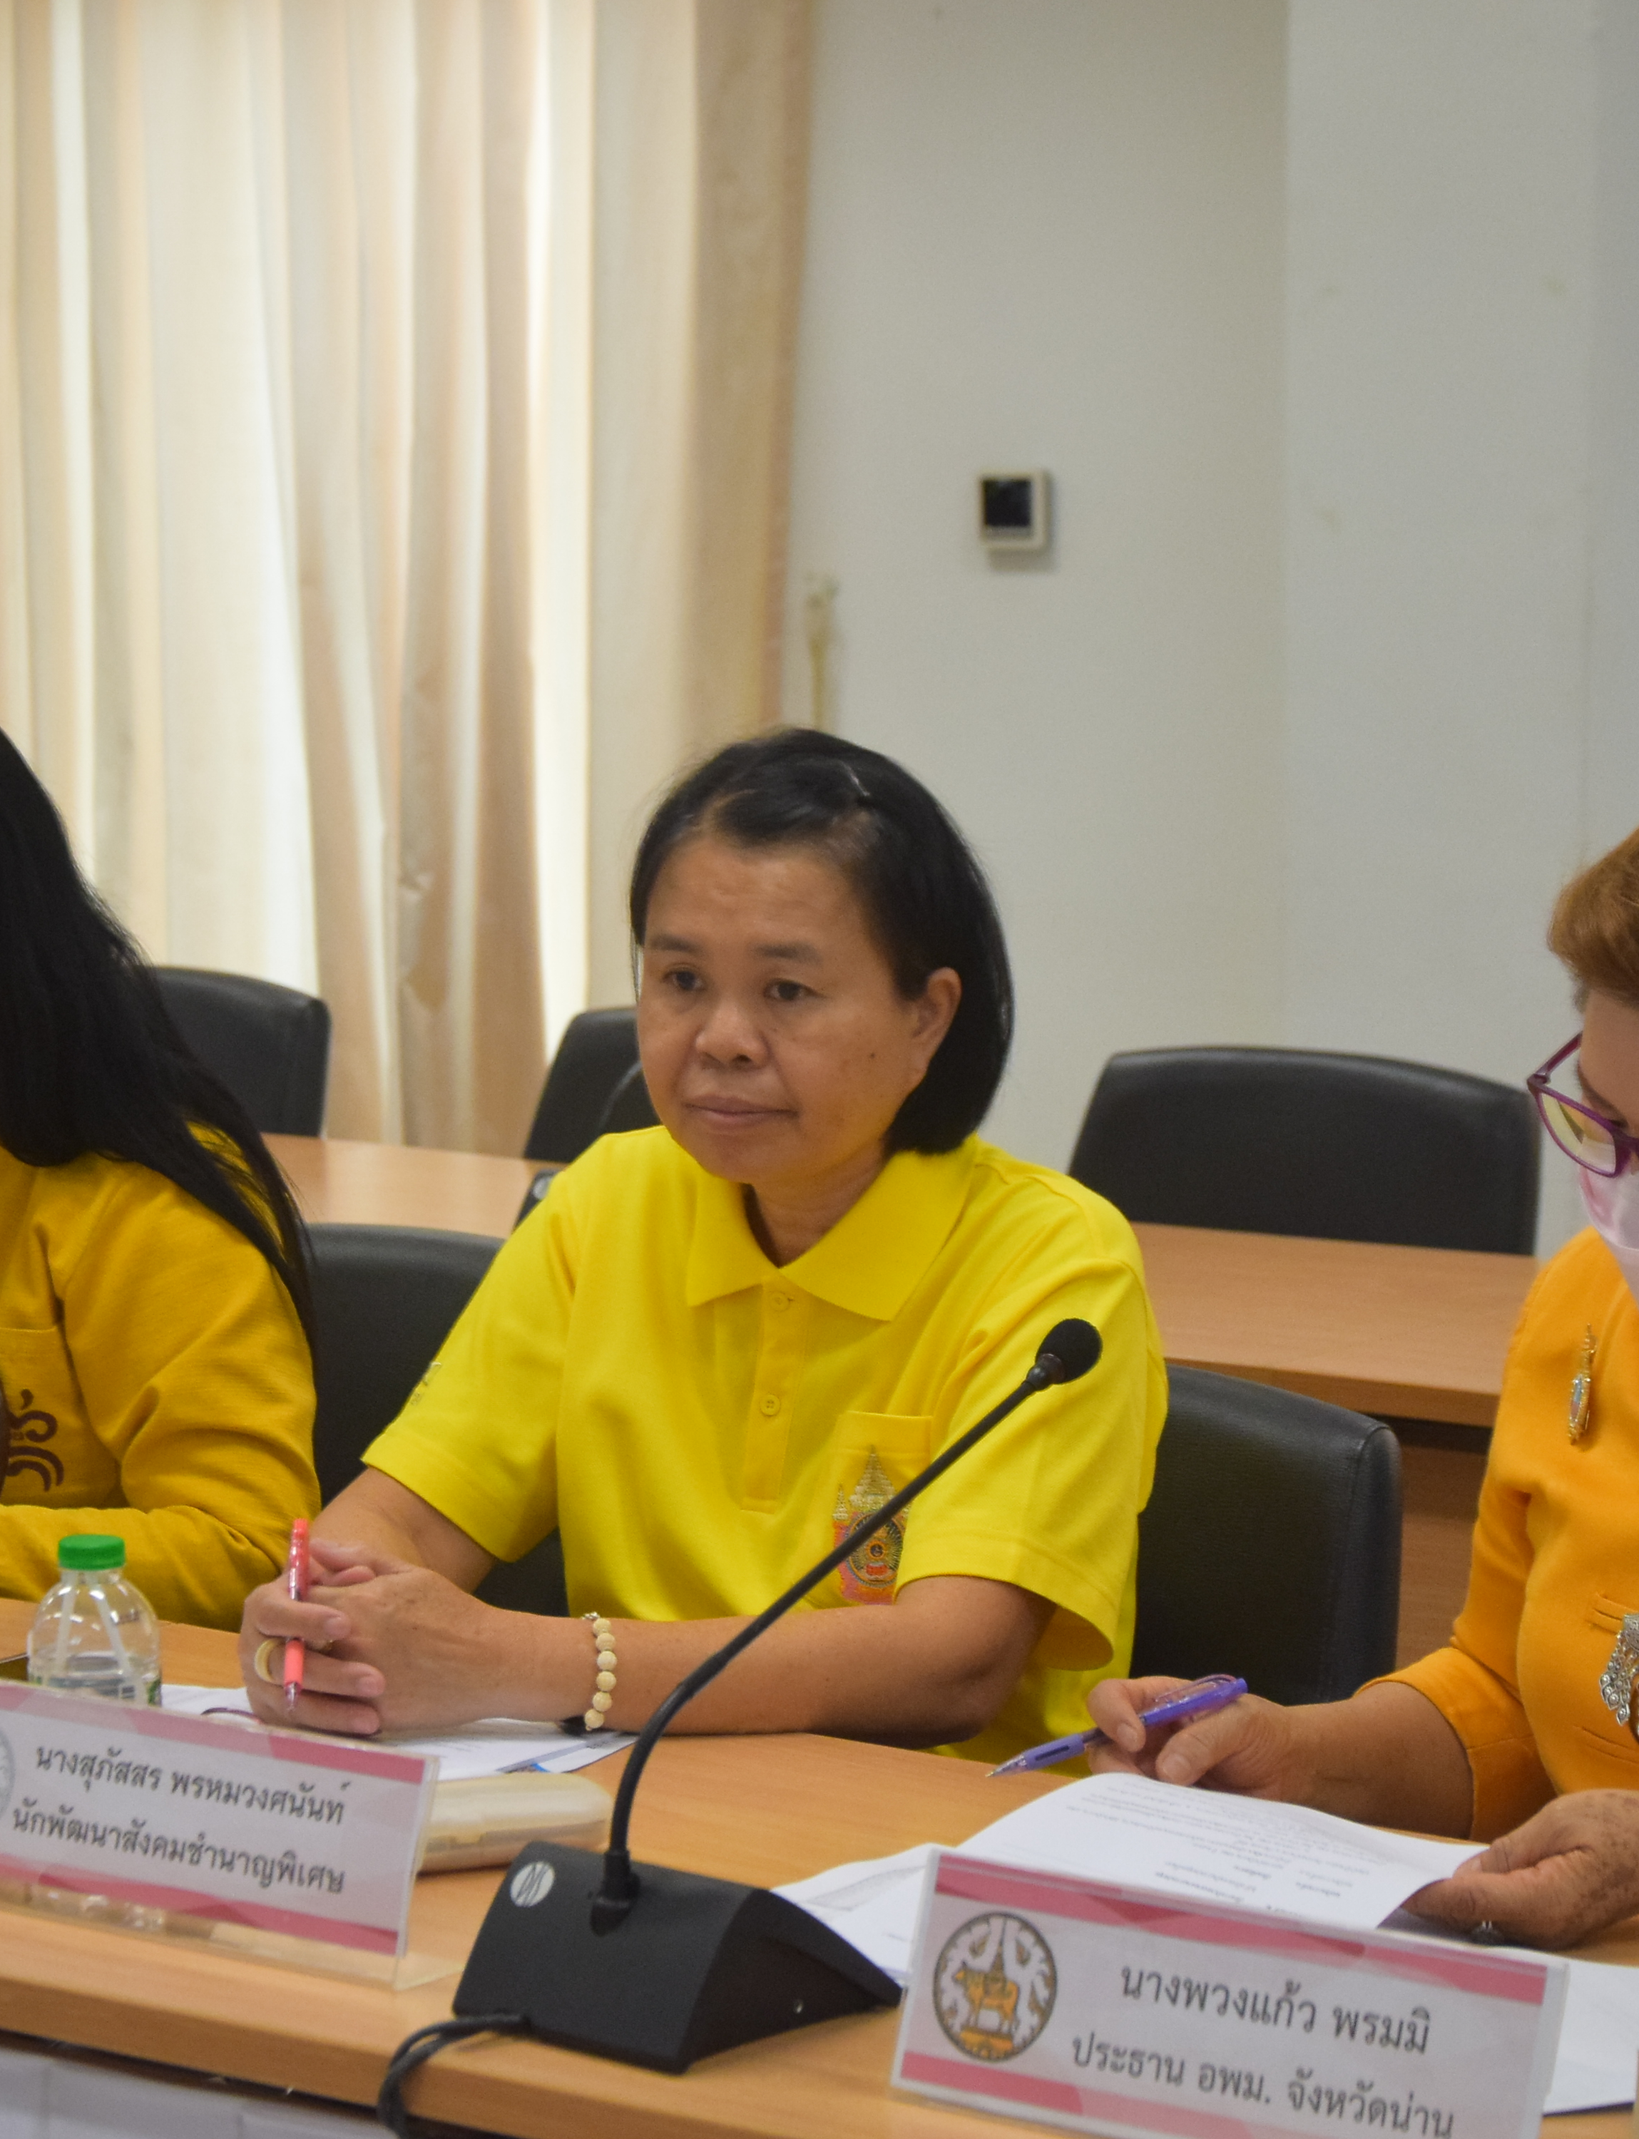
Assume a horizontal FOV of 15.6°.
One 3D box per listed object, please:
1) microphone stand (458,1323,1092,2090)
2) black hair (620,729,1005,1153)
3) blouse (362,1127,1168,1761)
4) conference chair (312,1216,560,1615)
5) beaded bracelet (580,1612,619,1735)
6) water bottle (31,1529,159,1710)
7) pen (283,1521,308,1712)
[{"bbox_3d":[0.011,0.257,2.560,0.140,0.248,0.390,5,8,34],"label":"microphone stand"},{"bbox_3d":[0.002,-0.067,3.093,0.178,0.212,0.210,4,8,33],"label":"black hair"},{"bbox_3d":[-0.013,0.301,3.252,0.450,0.560,0.320,5,8,34],"label":"blouse"},{"bbox_3d":[-0.403,0.571,3.889,0.560,0.870,0.600,5,8,34],"label":"conference chair"},{"bbox_3d":[-0.117,0.314,3.109,0.012,0.066,0.063,6,5,-12],"label":"beaded bracelet"},{"bbox_3d":[-0.328,0.288,2.698,0.060,0.152,0.060,0,7,0],"label":"water bottle"},{"bbox_3d":[-0.272,0.283,3.105,0.011,0.120,0.011,-1,-39,-1],"label":"pen"}]

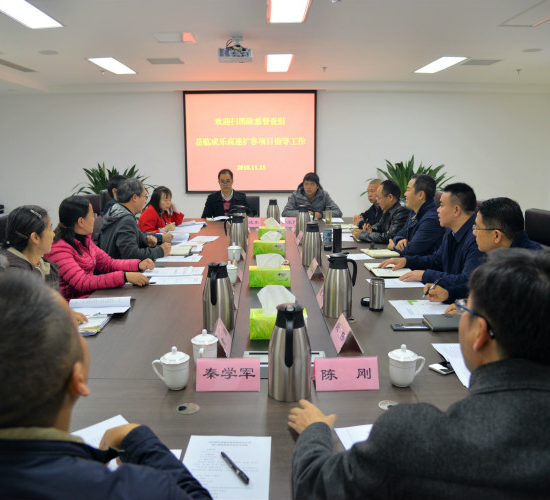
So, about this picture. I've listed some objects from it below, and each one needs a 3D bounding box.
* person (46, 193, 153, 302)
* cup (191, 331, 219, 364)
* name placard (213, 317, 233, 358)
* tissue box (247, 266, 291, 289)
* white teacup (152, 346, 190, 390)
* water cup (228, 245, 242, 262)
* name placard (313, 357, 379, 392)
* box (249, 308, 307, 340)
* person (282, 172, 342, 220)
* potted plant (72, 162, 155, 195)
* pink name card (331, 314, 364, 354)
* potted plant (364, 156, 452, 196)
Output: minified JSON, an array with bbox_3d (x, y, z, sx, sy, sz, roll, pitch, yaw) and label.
[{"bbox_3d":[-1.007,0.306,2.996,0.720,1.220,0.580,-1,11,-6],"label":"person"},{"bbox_3d":[-0.245,0.347,1.728,0.096,0.142,0.122,3,11,13],"label":"cup"},{"bbox_3d":[-0.222,0.335,1.935,0.099,0.088,0.202,0,11,-2],"label":"name placard"},{"bbox_3d":[-0.027,0.154,2.861,0.231,0.092,0.122,0,11,-1],"label":"tissue box"},{"bbox_3d":[-0.325,0.374,1.582,0.123,0.142,0.096,0,11,-2],"label":"white teacup"},{"bbox_3d":[-0.275,0.024,3.426,0.096,0.142,0.120,0,11,-2],"label":"water cup"},{"bbox_3d":[0.229,0.386,1.595,0.200,0.090,0.090,0,11,-1],"label":"name placard"},{"bbox_3d":[0.014,0.306,2.069,0.232,0.097,0.112,0,11,-2],"label":"box"},{"bbox_3d":[0.454,-0.291,6.112,0.660,1.280,0.750,0,11,-1],"label":"person"},{"bbox_3d":[-2.321,-0.575,7.212,1.150,1.360,1.100,0,11,-1],"label":"potted plant"},{"bbox_3d":[0.278,0.322,1.933,0.092,0.088,0.197,0,11,-1],"label":"pink name card"},{"bbox_3d":[1.817,-0.607,7.206,1.200,1.480,1.150,0,11,-1],"label":"potted plant"}]

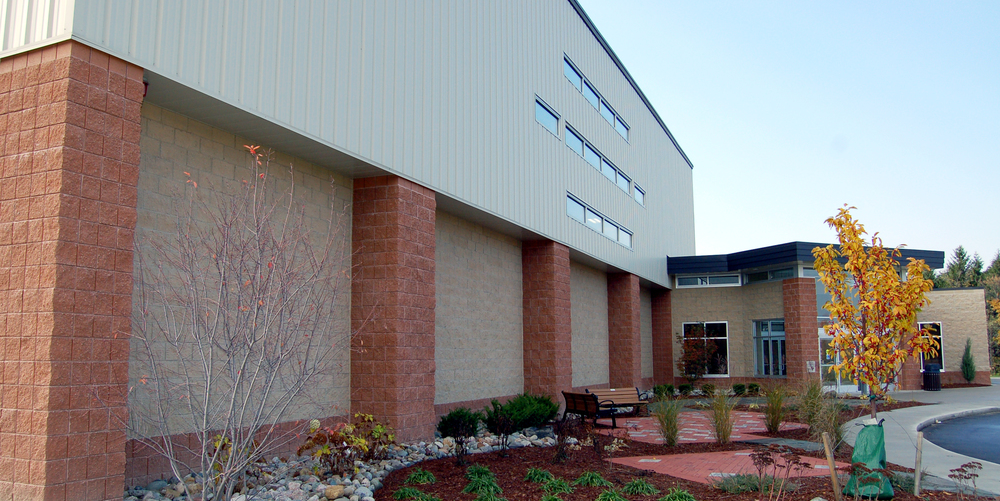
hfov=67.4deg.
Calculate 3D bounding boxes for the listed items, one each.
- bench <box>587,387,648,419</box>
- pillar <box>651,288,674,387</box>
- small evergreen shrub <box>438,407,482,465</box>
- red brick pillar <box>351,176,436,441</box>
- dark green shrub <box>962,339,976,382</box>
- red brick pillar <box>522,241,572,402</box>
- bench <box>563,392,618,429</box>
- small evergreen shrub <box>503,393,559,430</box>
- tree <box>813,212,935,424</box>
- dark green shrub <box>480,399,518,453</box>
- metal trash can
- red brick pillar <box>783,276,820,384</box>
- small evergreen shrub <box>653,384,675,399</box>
[{"bbox_3d":[3.105,3.911,19.282,1.780,0.780,0.640,5,-10,-32],"label":"bench"},{"bbox_3d":[7.022,3.799,31.652,0.813,4.120,1.050,-4,-9,23],"label":"pillar"},{"bbox_3d":[-0.535,2.506,10.150,0.560,0.780,0.580,-1,-8,0],"label":"small evergreen shrub"},{"bbox_3d":[-1.648,0.933,11.808,0.813,3.960,1.220,-4,-9,23],"label":"red brick pillar"},{"bbox_3d":[19.077,4.482,30.450,0.520,1.840,0.520,-6,-10,31],"label":"dark green shrub"},{"bbox_3d":[1.179,1.881,18.276,0.813,4.040,1.220,-4,-9,23],"label":"red brick pillar"},{"bbox_3d":[2.000,3.570,16.860,0.600,0.750,1.580,2,-9,-21],"label":"bench"},{"bbox_3d":[0.566,2.989,13.915,1.000,0.720,0.900,0,-8,0],"label":"small evergreen shrub"},{"bbox_3d":[4.001,1.027,7.981,1.250,3.050,1.200,-5,-9,26],"label":"tree"},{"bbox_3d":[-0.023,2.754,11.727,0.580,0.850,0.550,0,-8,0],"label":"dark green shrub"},{"bbox_3d":[16.948,4.943,29.400,0.650,1.070,0.650,-1,-8,0],"label":"metal trash can"},{"bbox_3d":[11.291,3.094,27.869,0.820,4.070,0.820,3,-9,-25],"label":"red brick pillar"},{"bbox_3d":[6.022,5.193,27.600,0.700,0.520,0.780,-4,-9,23],"label":"small evergreen shrub"}]

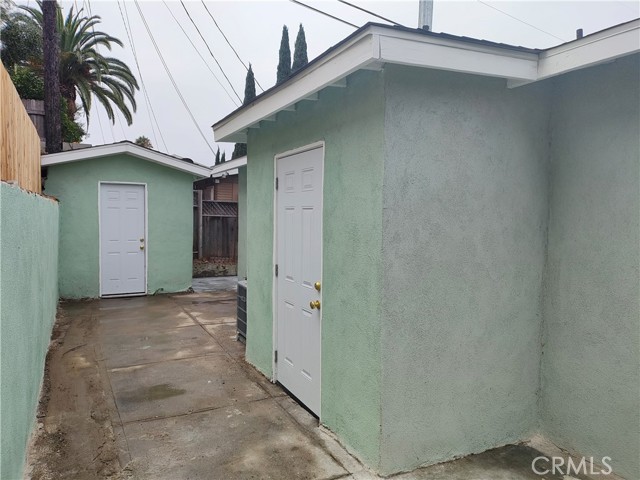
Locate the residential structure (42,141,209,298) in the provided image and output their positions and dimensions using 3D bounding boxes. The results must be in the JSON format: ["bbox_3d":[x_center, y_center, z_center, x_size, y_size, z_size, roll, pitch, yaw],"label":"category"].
[{"bbox_3d":[-4.194,-0.443,9.839,2.970,2.850,3.200,-1,3,-27],"label":"residential structure"}]

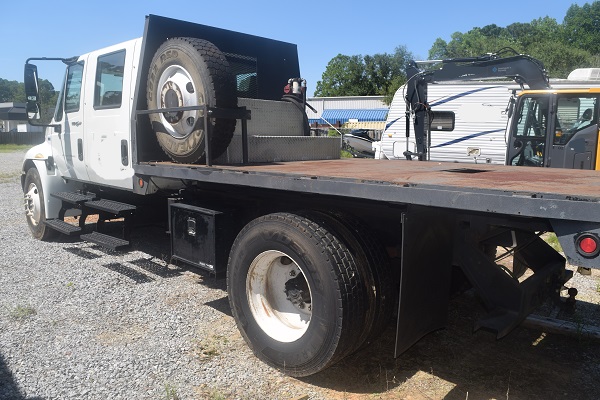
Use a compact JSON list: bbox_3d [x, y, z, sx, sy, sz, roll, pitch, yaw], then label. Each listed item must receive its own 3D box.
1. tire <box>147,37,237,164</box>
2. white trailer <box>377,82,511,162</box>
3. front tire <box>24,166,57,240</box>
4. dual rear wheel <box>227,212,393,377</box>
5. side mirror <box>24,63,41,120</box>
[{"bbox_3d":[-0.969,-0.847,3.927,1.050,1.050,0.280,8,11,43],"label":"tire"},{"bbox_3d":[6.455,-1.932,12.683,8.300,3.200,2.500,3,9,20],"label":"white trailer"},{"bbox_3d":[-3.625,0.051,6.367,1.050,1.050,0.280,8,11,44],"label":"front tire"},{"bbox_3d":[0.045,0.586,3.088,1.050,1.050,0.610,7,11,42],"label":"dual rear wheel"},{"bbox_3d":[-3.139,-1.265,5.269,0.110,0.620,0.170,3,9,22],"label":"side mirror"}]

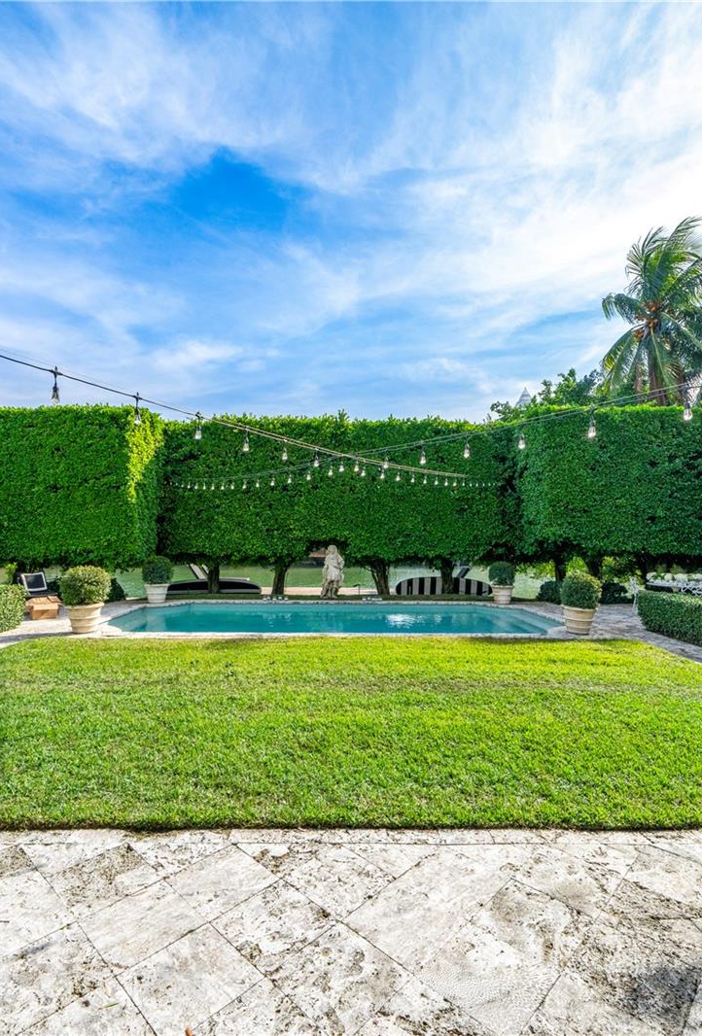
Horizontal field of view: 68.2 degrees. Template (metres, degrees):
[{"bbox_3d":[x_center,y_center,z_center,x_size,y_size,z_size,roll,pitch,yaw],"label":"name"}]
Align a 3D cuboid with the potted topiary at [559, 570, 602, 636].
[{"bbox_3d":[4.484,1.614,10.126,0.800,1.240,0.800,0,-1,-1],"label":"potted topiary"}]

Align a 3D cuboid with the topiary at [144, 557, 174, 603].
[{"bbox_3d":[-5.193,1.623,13.964,0.840,1.270,0.840,0,-1,-1],"label":"topiary"}]

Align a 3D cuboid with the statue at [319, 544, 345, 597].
[{"bbox_3d":[-0.521,1.530,14.769,0.700,1.520,0.550,0,-1,-1],"label":"statue"}]

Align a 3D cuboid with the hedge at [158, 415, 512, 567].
[{"bbox_3d":[-0.470,-0.692,15.818,10.300,4.450,1.700,0,-1,0],"label":"hedge"}]

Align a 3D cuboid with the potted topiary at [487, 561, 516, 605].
[{"bbox_3d":[4.030,1.733,13.867,0.730,1.120,0.730,0,-1,0],"label":"potted topiary"}]

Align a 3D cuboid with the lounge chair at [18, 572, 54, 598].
[{"bbox_3d":[-7.950,1.870,13.264,0.680,0.820,1.600,1,-1,-33],"label":"lounge chair"}]

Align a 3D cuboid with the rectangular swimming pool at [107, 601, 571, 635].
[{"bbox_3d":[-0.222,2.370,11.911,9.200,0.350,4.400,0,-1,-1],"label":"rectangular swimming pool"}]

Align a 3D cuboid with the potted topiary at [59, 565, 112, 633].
[{"bbox_3d":[-5.180,1.559,10.119,0.940,1.310,0.940,0,-1,0],"label":"potted topiary"}]

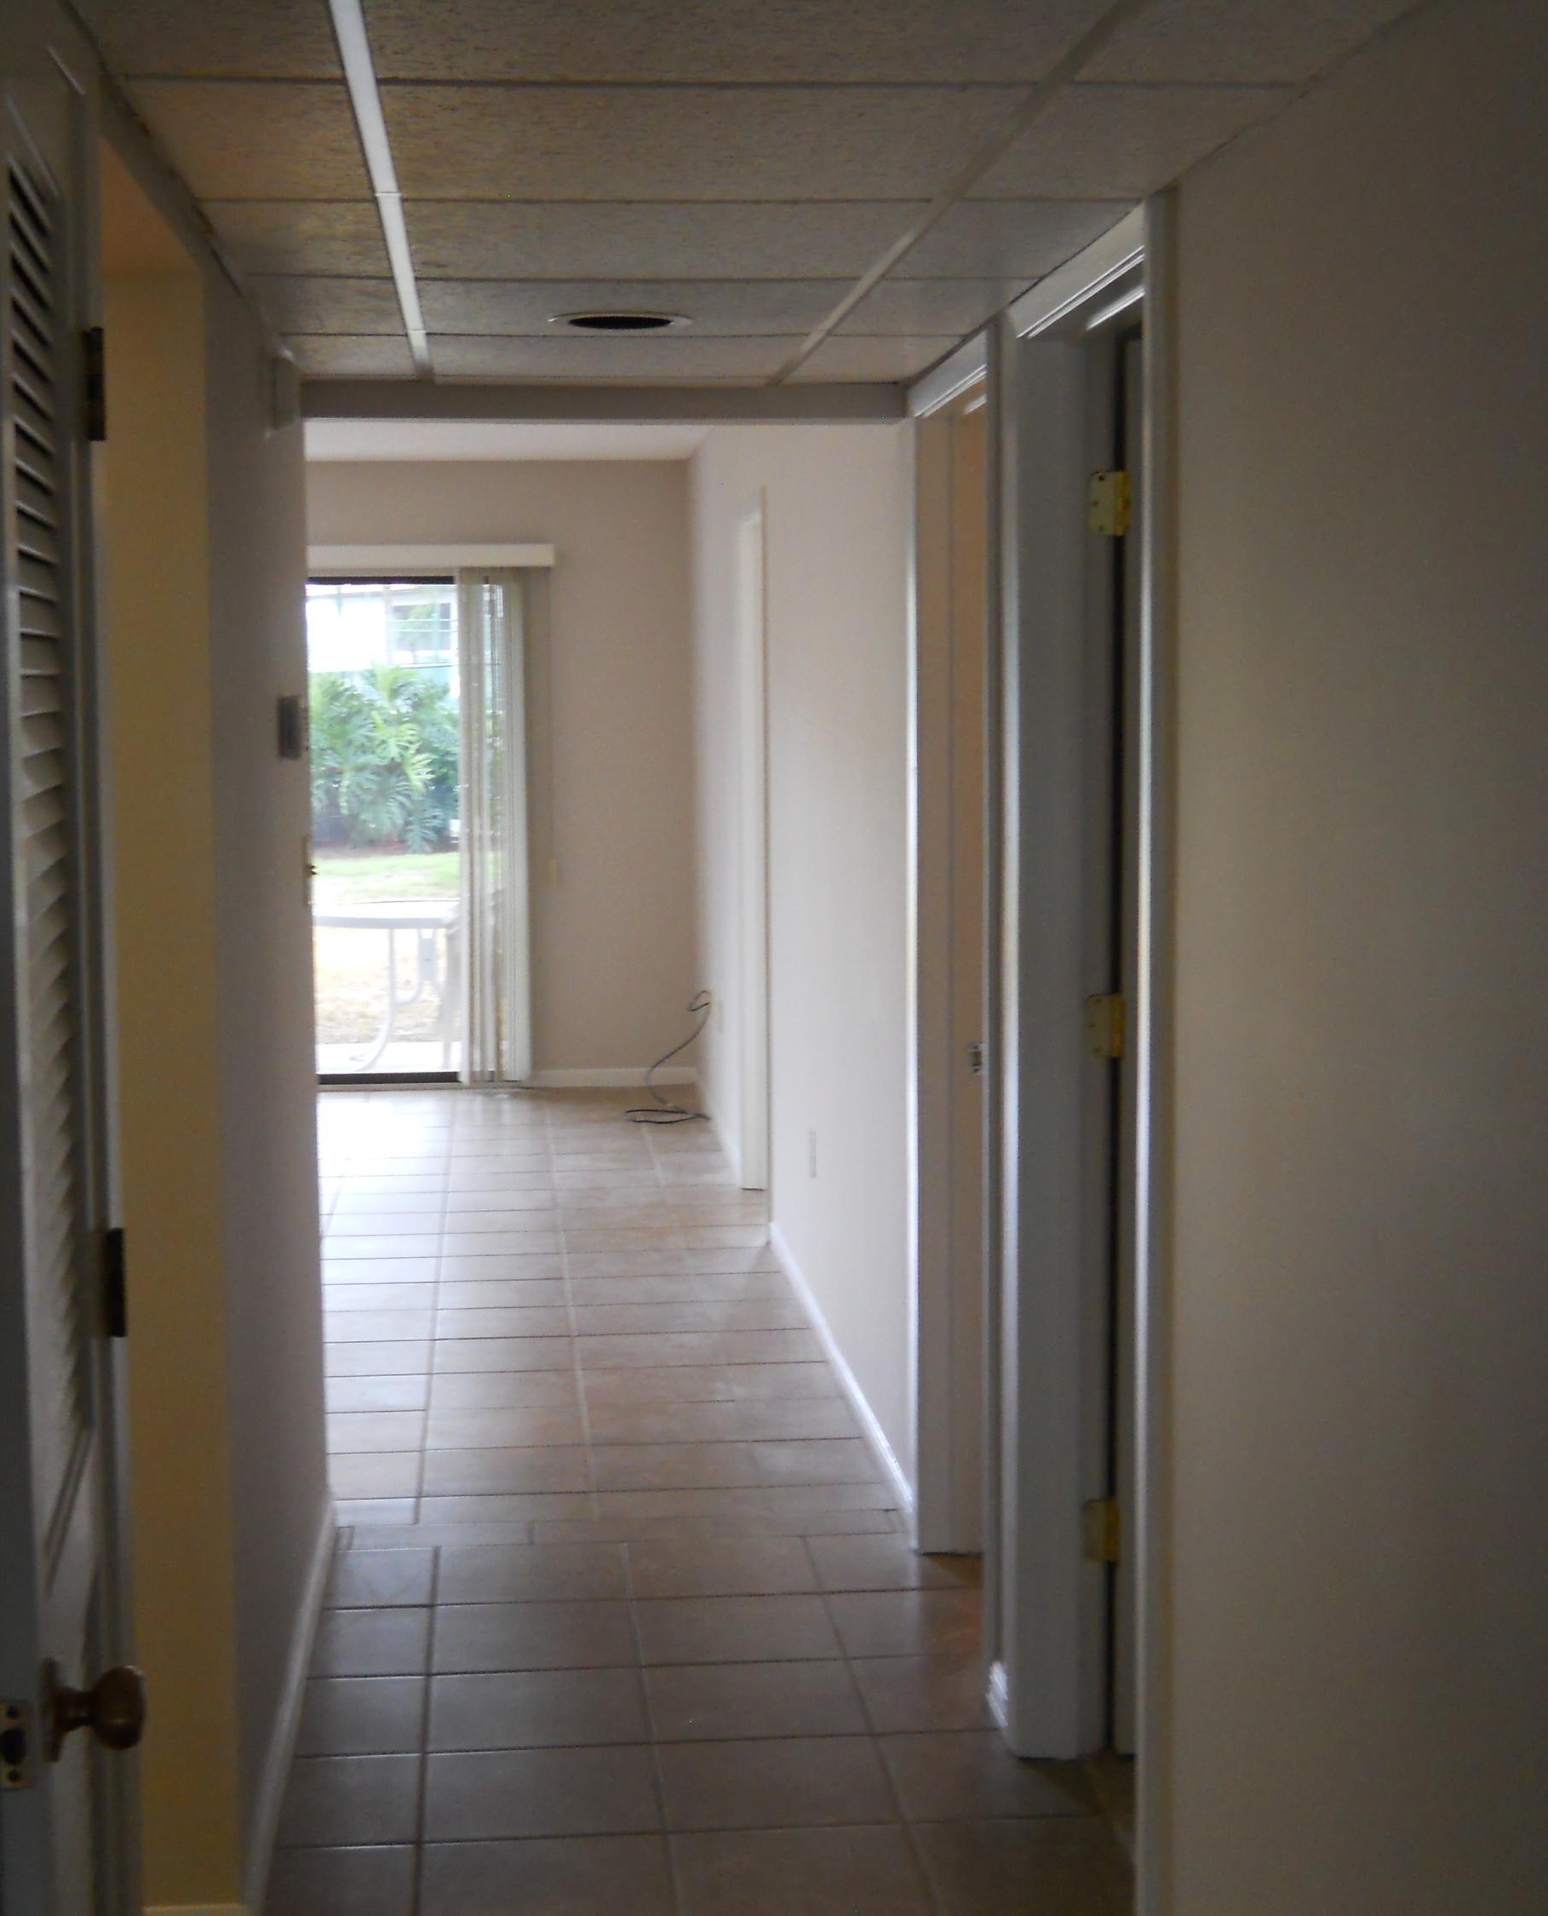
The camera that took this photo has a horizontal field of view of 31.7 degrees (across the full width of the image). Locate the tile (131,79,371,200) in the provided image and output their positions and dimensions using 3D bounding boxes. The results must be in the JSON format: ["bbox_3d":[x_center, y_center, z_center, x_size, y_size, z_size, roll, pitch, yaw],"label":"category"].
[{"bbox_3d":[-0.516,-0.835,2.783,0.199,0.020,0.584,-1,6,-6],"label":"tile"}]

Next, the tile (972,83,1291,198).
[{"bbox_3d":[0.341,-0.841,2.815,0.224,0.018,0.607,-1,6,-6],"label":"tile"}]

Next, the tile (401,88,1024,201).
[{"bbox_3d":[-0.090,-0.839,2.795,0.604,0.020,0.584,-1,6,-6],"label":"tile"}]

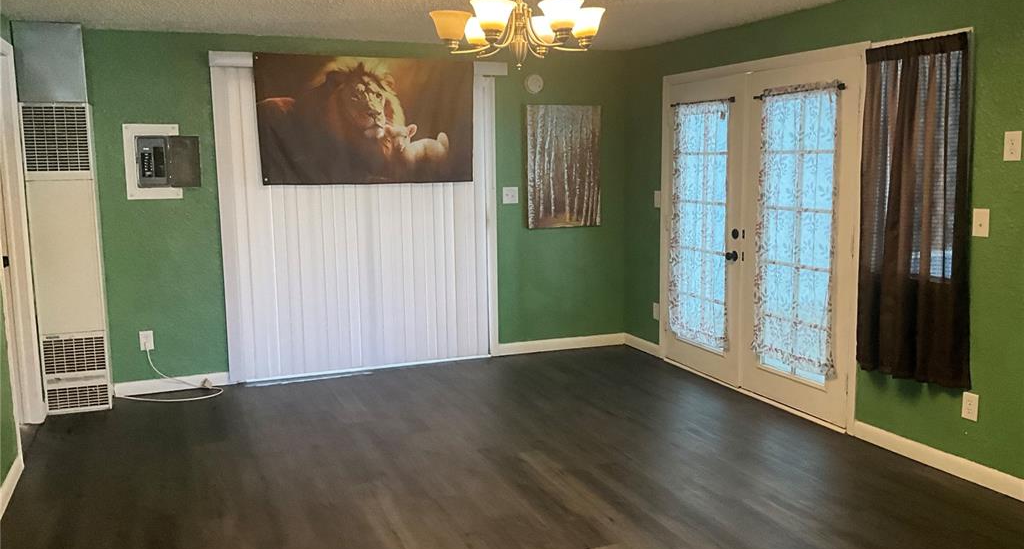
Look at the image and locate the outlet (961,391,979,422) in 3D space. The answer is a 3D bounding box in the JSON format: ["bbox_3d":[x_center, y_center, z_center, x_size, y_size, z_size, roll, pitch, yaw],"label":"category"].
[{"bbox_3d":[2.200,0.637,4.108,0.010,0.120,0.077,-4,8,-22],"label":"outlet"}]

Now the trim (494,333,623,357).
[{"bbox_3d":[0.393,0.573,7.005,1.149,0.088,0.012,-4,8,-22],"label":"trim"}]

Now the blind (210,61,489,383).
[{"bbox_3d":[-1.083,-0.388,6.206,1.931,2.163,0.090,-4,8,-22],"label":"blind"}]

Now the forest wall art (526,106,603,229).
[{"bbox_3d":[0.419,-0.848,6.820,0.649,0.963,0.032,-4,8,-22],"label":"forest wall art"}]

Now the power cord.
[{"bbox_3d":[-2.276,0.661,5.721,0.670,0.310,0.333,-4,8,-22],"label":"power cord"}]

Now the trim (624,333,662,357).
[{"bbox_3d":[1.044,0.573,6.946,0.012,0.090,0.592,-4,8,-22],"label":"trim"}]

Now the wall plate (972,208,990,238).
[{"bbox_3d":[2.132,-0.233,3.896,0.010,0.128,0.083,-4,8,-22],"label":"wall plate"}]

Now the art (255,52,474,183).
[{"bbox_3d":[-1.002,-1.091,6.105,1.537,0.884,0.020,-4,8,-22],"label":"art"}]

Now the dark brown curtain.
[{"bbox_3d":[1.996,-0.315,4.325,0.060,1.682,0.646,-4,8,-22],"label":"dark brown curtain"}]

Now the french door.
[{"bbox_3d":[1.552,-0.281,5.631,0.105,2.123,1.976,-4,8,-22],"label":"french door"}]

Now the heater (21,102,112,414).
[{"bbox_3d":[-2.796,-0.103,5.425,0.370,1.913,0.322,-4,8,-22],"label":"heater"}]

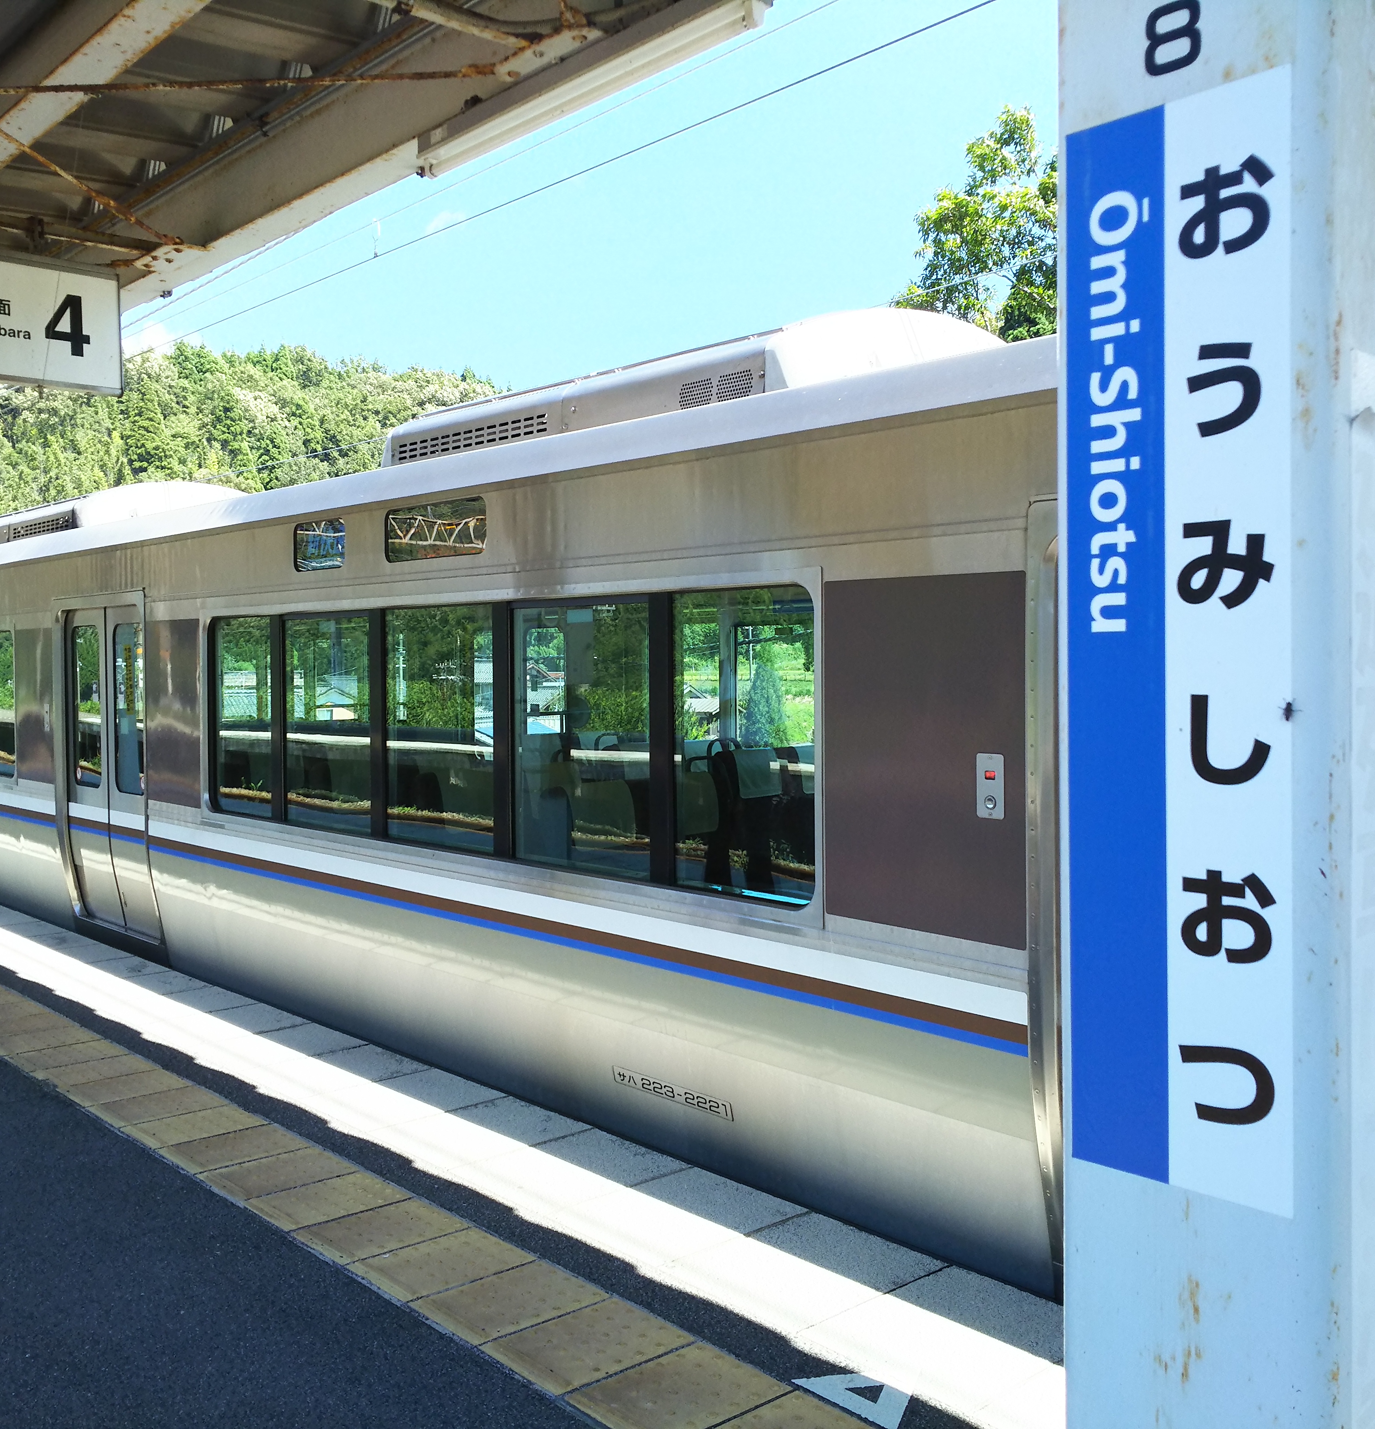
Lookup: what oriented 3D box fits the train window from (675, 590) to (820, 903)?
[{"bbox_3d":[0.166,0.087,4.423,0.050,0.904,0.624,-2,3,-41],"label":"train window"}]

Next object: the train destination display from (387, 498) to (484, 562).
[{"bbox_3d":[-0.966,-0.696,5.678,0.050,0.199,0.713,-2,3,-41],"label":"train destination display"}]

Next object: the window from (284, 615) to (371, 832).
[{"bbox_3d":[-1.546,0.031,6.366,0.050,0.895,0.764,-2,3,-41],"label":"window"}]

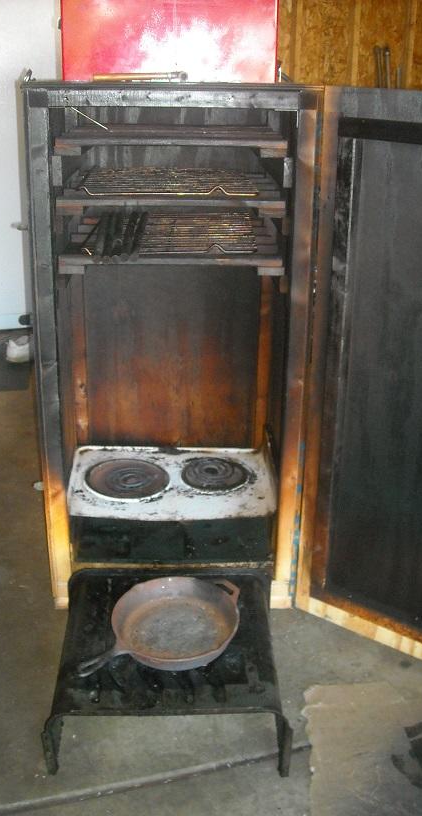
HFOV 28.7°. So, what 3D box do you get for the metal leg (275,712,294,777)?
[{"bbox_3d":[0.141,0.645,1.579,0.033,0.150,0.030,0,21,-3],"label":"metal leg"}]

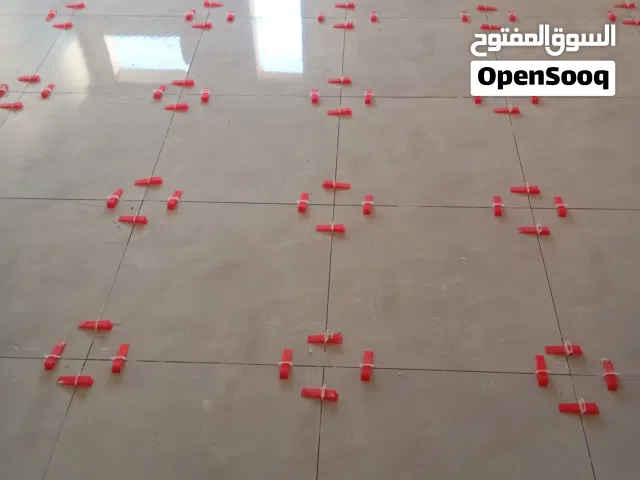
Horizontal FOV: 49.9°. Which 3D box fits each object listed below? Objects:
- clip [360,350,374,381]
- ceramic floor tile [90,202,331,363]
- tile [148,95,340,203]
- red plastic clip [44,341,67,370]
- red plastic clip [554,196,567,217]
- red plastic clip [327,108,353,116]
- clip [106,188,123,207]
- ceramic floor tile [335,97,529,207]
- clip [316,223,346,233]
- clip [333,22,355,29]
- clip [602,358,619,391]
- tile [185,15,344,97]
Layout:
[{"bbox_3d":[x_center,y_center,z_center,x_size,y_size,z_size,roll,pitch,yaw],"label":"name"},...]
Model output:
[{"bbox_3d":[0.116,0.305,1.690,0.022,0.022,0.087,5,45,7],"label":"clip"},{"bbox_3d":[-0.272,0.100,1.933,0.600,0.010,0.600,1,45,3],"label":"ceramic floor tile"},{"bbox_3d":[-0.238,-0.324,2.356,0.600,0.010,0.600,1,45,3],"label":"tile"},{"bbox_3d":[-0.670,0.288,1.743,0.019,0.020,0.086,5,45,7],"label":"red plastic clip"},{"bbox_3d":[0.727,-0.105,2.080,0.022,0.022,0.087,2,45,4],"label":"red plastic clip"},{"bbox_3d":[0.071,-0.458,2.457,0.087,0.022,0.022,3,45,5],"label":"red plastic clip"},{"bbox_3d":[-0.642,-0.135,2.155,0.022,0.021,0.087,3,45,5],"label":"clip"},{"bbox_3d":[0.359,-0.312,2.322,0.600,0.010,0.600,1,45,3],"label":"ceramic floor tile"},{"bbox_3d":[0.030,-0.037,2.036,0.087,0.021,0.022,4,45,6],"label":"clip"},{"bbox_3d":[0.101,-0.906,2.904,0.087,0.022,0.022,6,46,8],"label":"clip"},{"bbox_3d":[0.699,0.321,1.658,0.022,0.021,0.087,4,45,5],"label":"clip"},{"bbox_3d":[-0.204,-0.748,2.783,0.600,0.010,0.600,1,45,3],"label":"tile"}]

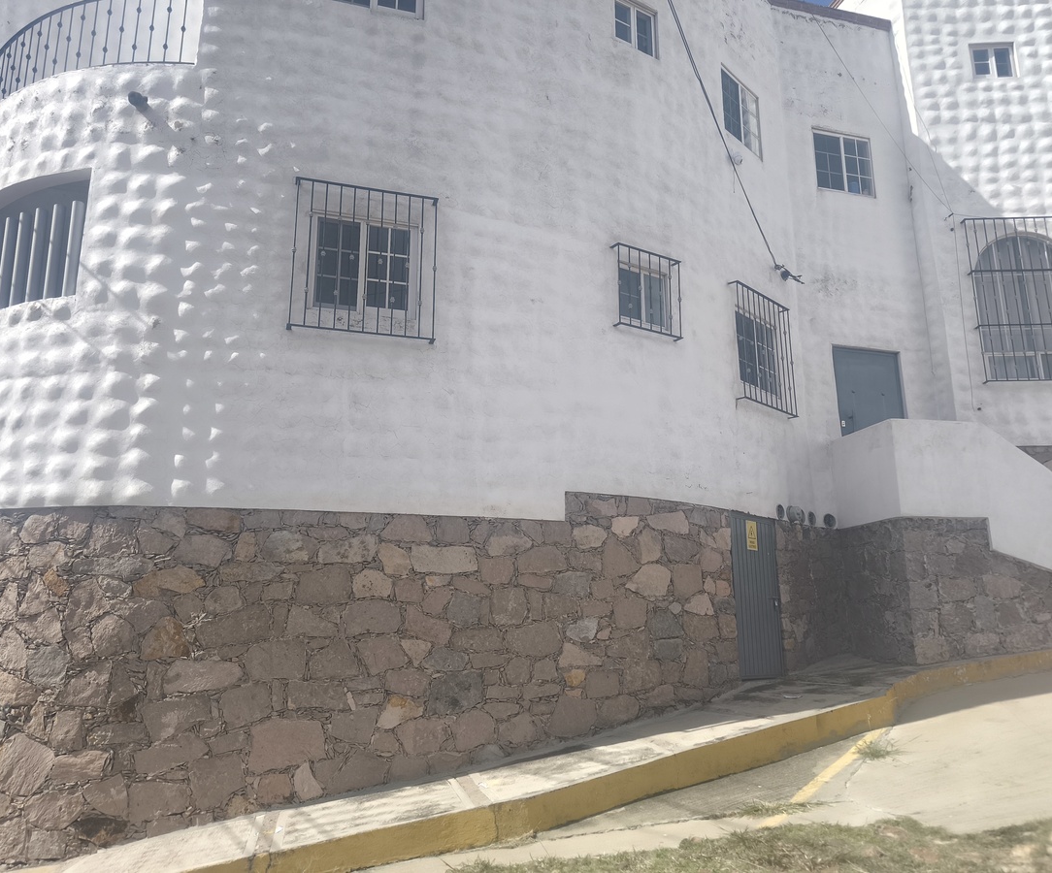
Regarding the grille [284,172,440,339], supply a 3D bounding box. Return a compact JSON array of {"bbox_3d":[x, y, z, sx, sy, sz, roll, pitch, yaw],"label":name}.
[{"bbox_3d":[-1.426,-1.548,7.185,1.248,1.373,0.140,4,-13,-17],"label":"grille"}]

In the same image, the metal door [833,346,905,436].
[{"bbox_3d":[4.901,-0.233,11.413,1.163,2.080,0.080,4,-13,-17],"label":"metal door"}]

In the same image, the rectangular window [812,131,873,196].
[{"bbox_3d":[4.810,-4.135,12.269,1.034,1.025,0.100,4,-13,-17],"label":"rectangular window"}]

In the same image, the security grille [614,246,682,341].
[{"bbox_3d":[1.299,-1.525,8.600,0.859,0.899,0.130,7,-15,-31],"label":"security grille"}]

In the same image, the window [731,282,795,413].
[{"bbox_3d":[2.987,-1.056,10.200,0.190,1.477,1.371,-12,-17,42],"label":"window"}]

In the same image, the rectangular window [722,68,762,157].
[{"bbox_3d":[2.905,-4.384,10.996,0.100,1.008,1.005,-12,-17,42],"label":"rectangular window"}]

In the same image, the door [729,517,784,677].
[{"bbox_3d":[2.648,1.819,9.277,0.060,1.813,1.050,-12,-17,42],"label":"door"}]

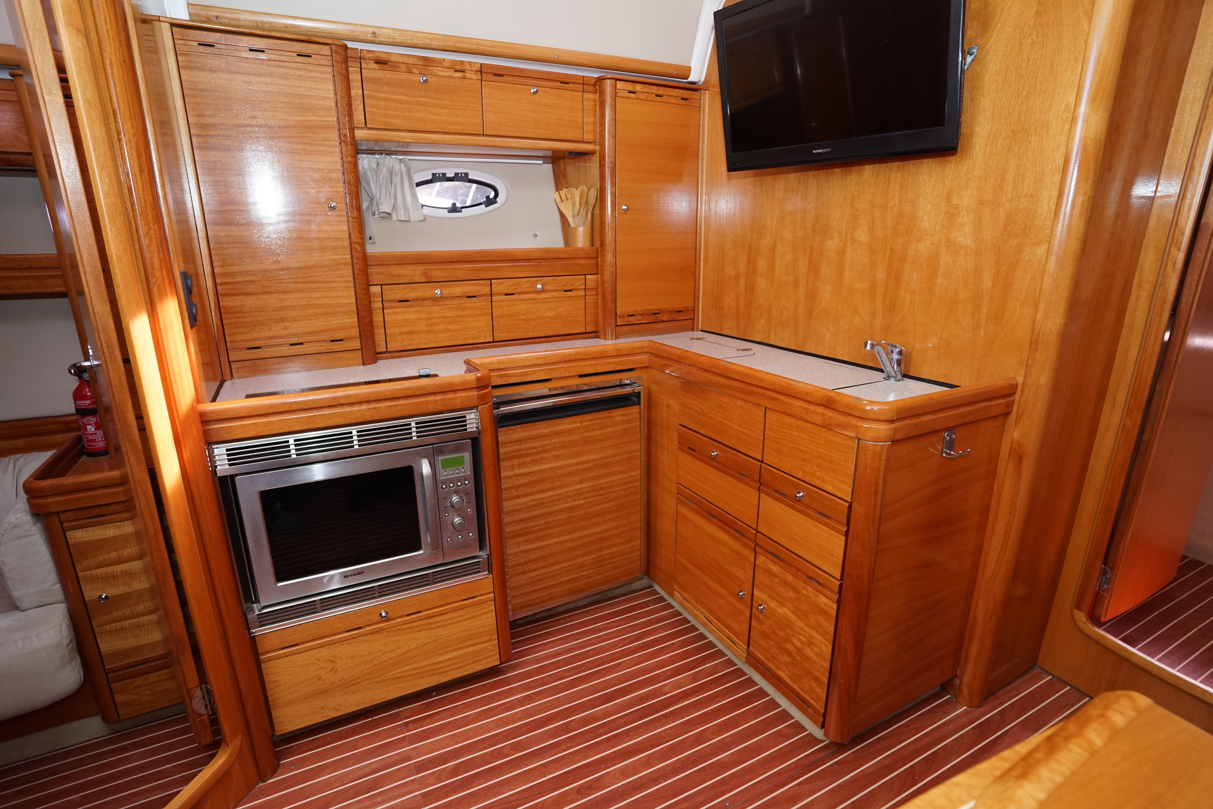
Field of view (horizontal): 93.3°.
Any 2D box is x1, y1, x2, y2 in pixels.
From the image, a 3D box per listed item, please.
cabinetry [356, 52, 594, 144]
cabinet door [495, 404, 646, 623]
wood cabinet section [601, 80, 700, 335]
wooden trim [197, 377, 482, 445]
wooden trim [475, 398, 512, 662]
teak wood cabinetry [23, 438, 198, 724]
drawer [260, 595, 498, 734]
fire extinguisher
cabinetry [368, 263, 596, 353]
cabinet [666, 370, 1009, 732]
[{"bbox_3d":[-0.442,-0.962,1.901,0.760,0.211,0.320,-9,17,-26],"label":"cabinetry"},{"bbox_3d":[-0.100,0.344,1.875,0.488,0.640,0.040,-8,17,-24],"label":"cabinet door"},{"bbox_3d":[0.105,-0.723,2.233,0.406,0.858,0.340,-8,17,-24],"label":"wood cabinet section"},{"bbox_3d":[-0.587,-0.001,1.336,0.595,0.088,0.050,-8,18,-25],"label":"wooden trim"},{"bbox_3d":[-0.306,0.372,1.602,0.044,0.800,0.047,-8,18,-25],"label":"wooden trim"},{"bbox_3d":[-1.249,0.446,1.575,0.280,0.690,0.360,-8,18,-25],"label":"teak wood cabinetry"},{"bbox_3d":[-0.637,0.608,1.642,0.568,0.290,0.320,-8,17,-24],"label":"drawer"},{"bbox_3d":[-1.512,0.015,1.693,0.088,0.280,0.090,-8,17,-24],"label":"fire extinguisher"},{"bbox_3d":[-0.420,-0.358,2.015,0.773,0.280,0.225,-8,18,-25],"label":"cabinetry"},{"bbox_3d":[0.580,0.351,1.768,0.450,0.830,0.773,-9,18,-27],"label":"cabinet"}]

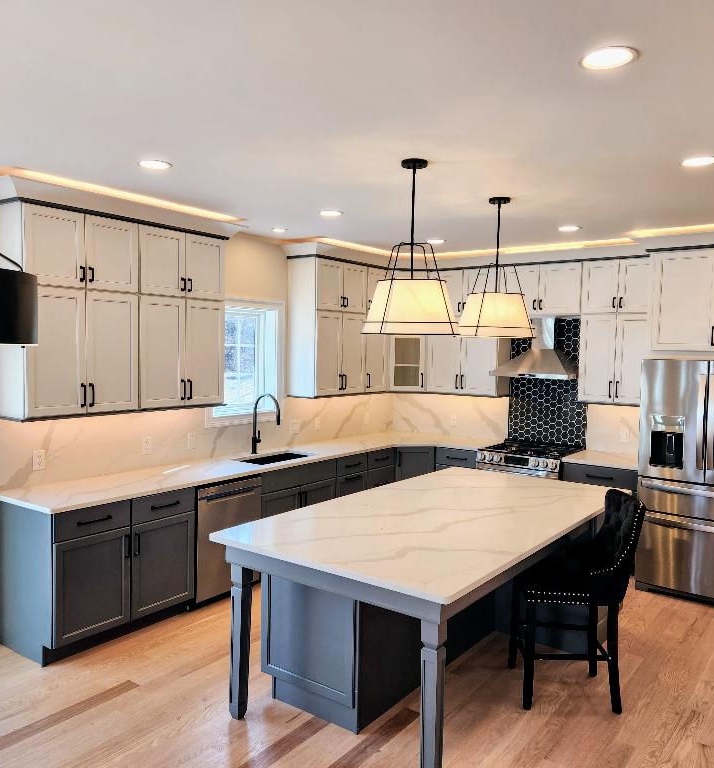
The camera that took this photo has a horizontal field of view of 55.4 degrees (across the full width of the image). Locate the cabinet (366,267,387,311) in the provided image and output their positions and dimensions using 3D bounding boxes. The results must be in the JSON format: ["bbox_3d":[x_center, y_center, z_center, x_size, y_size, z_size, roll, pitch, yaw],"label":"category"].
[{"bbox_3d":[0.085,-0.905,6.720,0.323,0.450,0.385,3,4,36],"label":"cabinet"}]

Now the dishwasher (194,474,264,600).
[{"bbox_3d":[-1.119,1.078,4.936,0.620,0.830,0.608,3,4,36],"label":"dishwasher"}]

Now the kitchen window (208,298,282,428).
[{"bbox_3d":[-0.959,-0.192,5.712,0.140,1.035,0.908,3,4,35],"label":"kitchen window"}]

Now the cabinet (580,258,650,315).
[{"bbox_3d":[2.314,-0.830,5.908,0.610,0.453,0.333,3,4,36],"label":"cabinet"}]

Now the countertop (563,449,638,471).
[{"bbox_3d":[2.190,0.655,5.862,0.617,0.032,0.649,3,4,36],"label":"countertop"}]

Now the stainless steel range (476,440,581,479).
[{"bbox_3d":[1.560,1.036,6.133,0.760,0.930,0.690,3,4,35],"label":"stainless steel range"}]

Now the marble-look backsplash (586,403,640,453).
[{"bbox_3d":[2.387,0.391,6.117,0.624,0.476,0.024,3,4,36],"label":"marble-look backsplash"}]

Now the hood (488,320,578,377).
[{"bbox_3d":[1.670,-0.335,6.220,0.763,0.557,0.520,3,4,36],"label":"hood"}]

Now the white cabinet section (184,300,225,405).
[{"bbox_3d":[-1.231,-0.235,5.034,0.333,0.764,0.367,3,4,36],"label":"white cabinet section"}]

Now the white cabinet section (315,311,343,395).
[{"bbox_3d":[-0.372,-0.274,6.142,0.323,0.765,0.383,3,4,36],"label":"white cabinet section"}]

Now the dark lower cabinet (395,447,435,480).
[{"bbox_3d":[0.503,1.026,6.770,0.420,0.876,0.600,0,3,-9],"label":"dark lower cabinet"}]

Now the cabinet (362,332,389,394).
[{"bbox_3d":[0.076,-0.298,6.751,0.323,0.765,0.385,3,4,36],"label":"cabinet"}]

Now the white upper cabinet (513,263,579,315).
[{"bbox_3d":[1.755,-0.861,6.318,0.777,0.453,0.333,3,4,36],"label":"white upper cabinet"}]

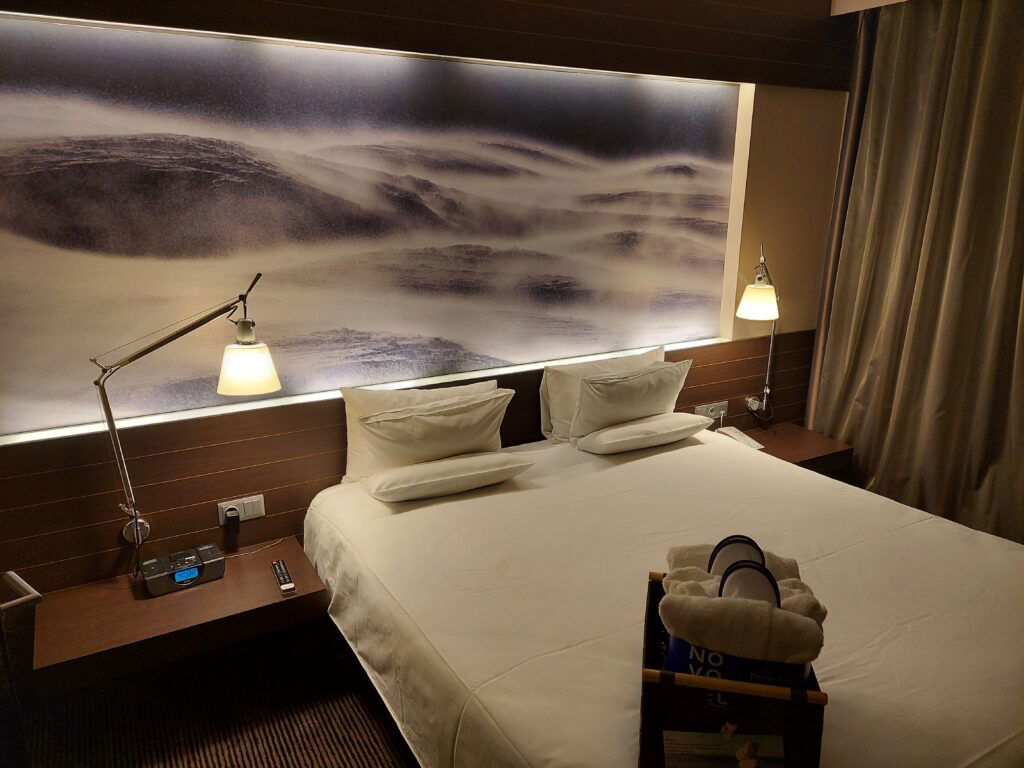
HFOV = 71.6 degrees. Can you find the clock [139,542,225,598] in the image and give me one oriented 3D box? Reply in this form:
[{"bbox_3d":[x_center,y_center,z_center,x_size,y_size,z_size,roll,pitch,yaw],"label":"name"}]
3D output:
[{"bbox_3d":[-1.077,0.613,2.340,0.238,0.082,0.120,-10,19,-32],"label":"clock"}]

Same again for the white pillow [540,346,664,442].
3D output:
[{"bbox_3d":[0.419,0.053,3.124,0.650,0.370,0.150,-9,14,-28],"label":"white pillow"}]

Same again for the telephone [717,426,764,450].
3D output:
[{"bbox_3d":[1.126,0.289,3.527,0.160,0.070,0.215,-9,18,-28],"label":"telephone"}]

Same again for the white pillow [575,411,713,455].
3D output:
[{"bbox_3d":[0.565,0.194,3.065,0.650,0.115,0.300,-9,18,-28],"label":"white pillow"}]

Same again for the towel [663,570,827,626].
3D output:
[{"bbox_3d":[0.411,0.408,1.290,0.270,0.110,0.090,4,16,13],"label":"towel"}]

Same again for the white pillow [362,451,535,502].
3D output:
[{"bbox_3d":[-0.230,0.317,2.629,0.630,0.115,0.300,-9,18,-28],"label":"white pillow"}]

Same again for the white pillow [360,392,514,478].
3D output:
[{"bbox_3d":[-0.262,0.215,2.605,0.620,0.330,0.140,-9,12,-28],"label":"white pillow"}]

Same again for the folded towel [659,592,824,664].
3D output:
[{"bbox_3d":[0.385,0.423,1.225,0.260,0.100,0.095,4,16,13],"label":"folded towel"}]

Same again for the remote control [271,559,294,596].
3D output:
[{"bbox_3d":[-0.755,0.644,2.343,0.045,0.021,0.225,-8,18,-26],"label":"remote control"}]

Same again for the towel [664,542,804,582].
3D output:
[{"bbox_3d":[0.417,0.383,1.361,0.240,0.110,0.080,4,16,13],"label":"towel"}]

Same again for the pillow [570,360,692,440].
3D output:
[{"bbox_3d":[0.513,0.089,3.034,0.610,0.340,0.140,-9,13,-28],"label":"pillow"}]

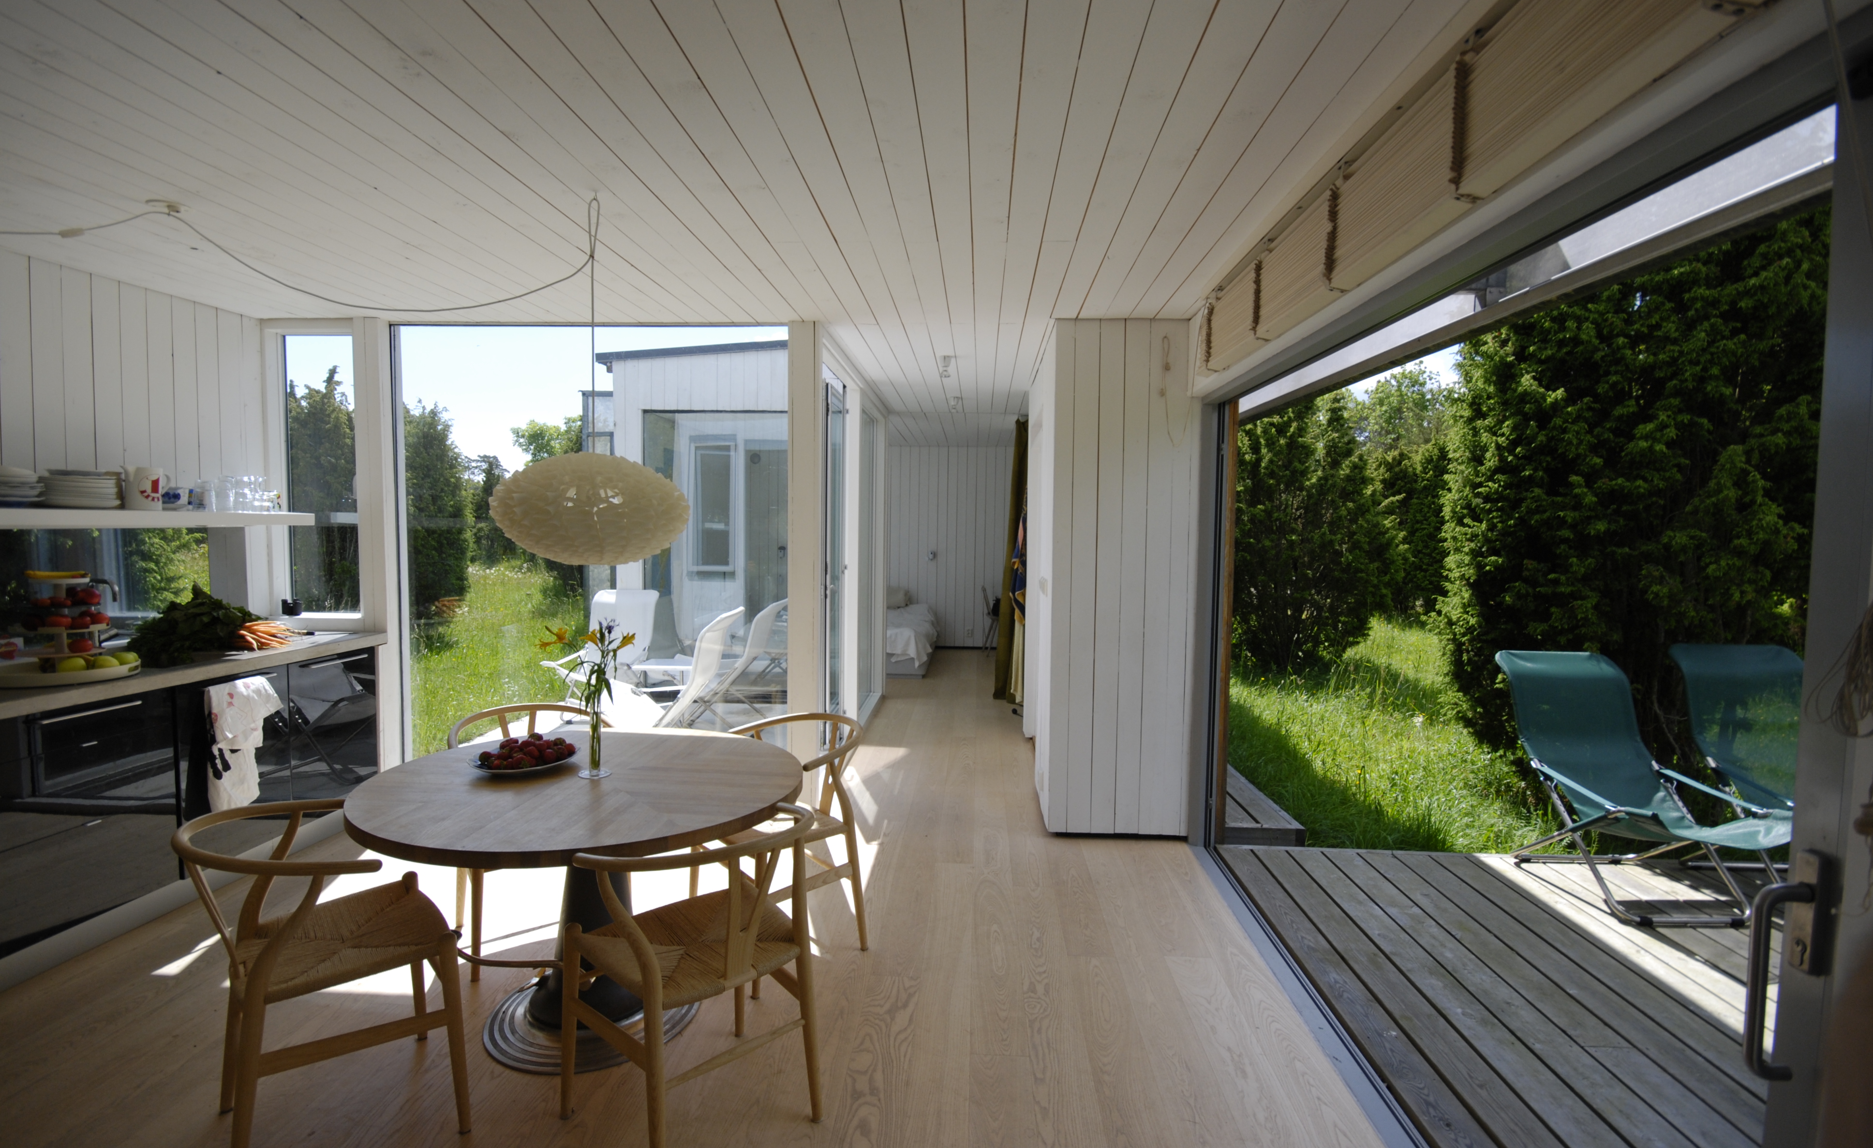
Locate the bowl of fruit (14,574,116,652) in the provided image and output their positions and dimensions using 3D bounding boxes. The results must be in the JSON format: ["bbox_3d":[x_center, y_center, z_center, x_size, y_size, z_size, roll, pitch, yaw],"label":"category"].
[{"bbox_3d":[-3.183,0.135,2.838,0.240,0.280,0.240,-2,5,-42],"label":"bowl of fruit"}]

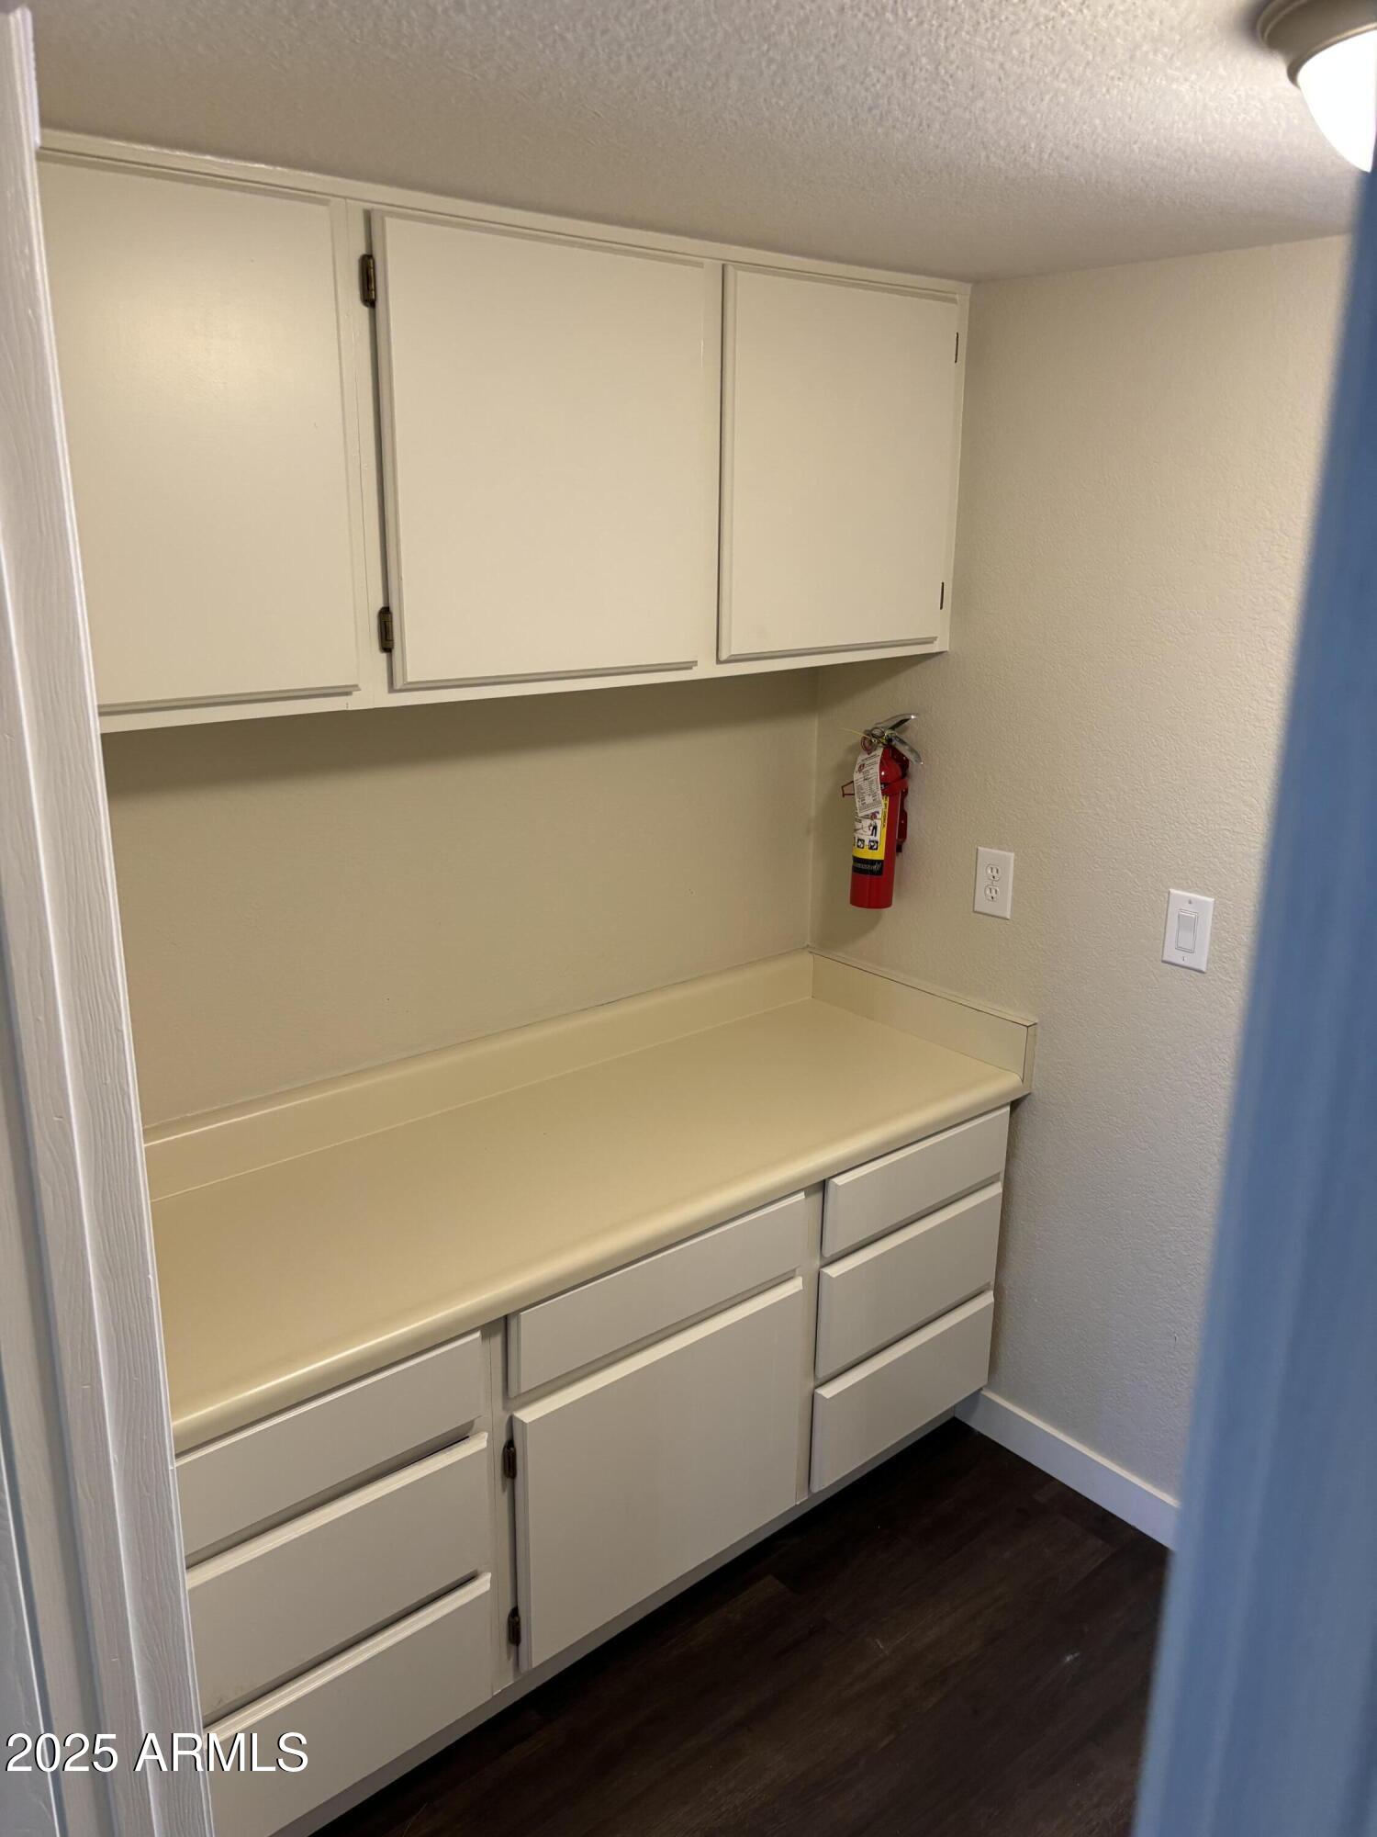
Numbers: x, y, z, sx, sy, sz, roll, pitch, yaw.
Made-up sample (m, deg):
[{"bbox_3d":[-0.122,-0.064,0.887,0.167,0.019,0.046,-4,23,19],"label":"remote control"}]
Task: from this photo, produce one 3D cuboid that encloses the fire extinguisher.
[{"bbox_3d":[0.370,-0.208,2.629,0.095,0.370,0.165,-13,21,-38],"label":"fire extinguisher"}]

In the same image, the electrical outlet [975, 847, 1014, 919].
[{"bbox_3d":[0.558,-0.064,2.519,0.009,0.124,0.079,-13,21,-38],"label":"electrical outlet"}]

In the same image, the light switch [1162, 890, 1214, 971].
[{"bbox_3d":[0.809,0.021,2.233,0.010,0.124,0.079,-13,21,-38],"label":"light switch"}]

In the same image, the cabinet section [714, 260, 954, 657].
[{"bbox_3d":[0.151,-0.753,2.345,0.540,0.582,0.310,-13,21,-38],"label":"cabinet section"}]

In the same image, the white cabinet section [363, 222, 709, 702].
[{"bbox_3d":[-0.278,-0.651,1.997,0.543,0.582,0.310,-13,21,-38],"label":"white cabinet section"}]

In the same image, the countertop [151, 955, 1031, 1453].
[{"bbox_3d":[-0.206,0.348,2.218,1.700,0.125,0.587,-13,21,-38],"label":"countertop"}]

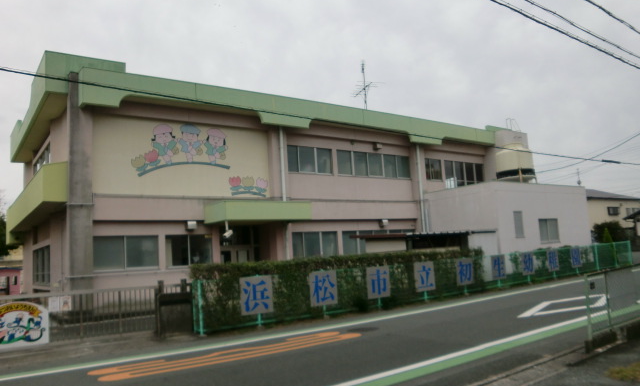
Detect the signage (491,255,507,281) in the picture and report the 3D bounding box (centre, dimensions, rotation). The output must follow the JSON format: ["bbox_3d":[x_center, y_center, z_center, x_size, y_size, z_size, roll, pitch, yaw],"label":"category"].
[{"bbox_3d":[6.475,2.675,18.645,0.890,0.870,0.050,3,-9,-39],"label":"signage"}]

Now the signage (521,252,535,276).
[{"bbox_3d":[8.034,2.722,19.913,0.890,0.870,0.050,3,-9,-39],"label":"signage"}]

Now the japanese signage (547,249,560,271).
[{"bbox_3d":[9.582,2.770,21.173,0.890,0.870,0.050,3,-9,-39],"label":"japanese signage"}]

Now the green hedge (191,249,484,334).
[{"bbox_3d":[1.359,2.595,15.105,10.750,1.530,0.750,3,-9,-39],"label":"green hedge"}]

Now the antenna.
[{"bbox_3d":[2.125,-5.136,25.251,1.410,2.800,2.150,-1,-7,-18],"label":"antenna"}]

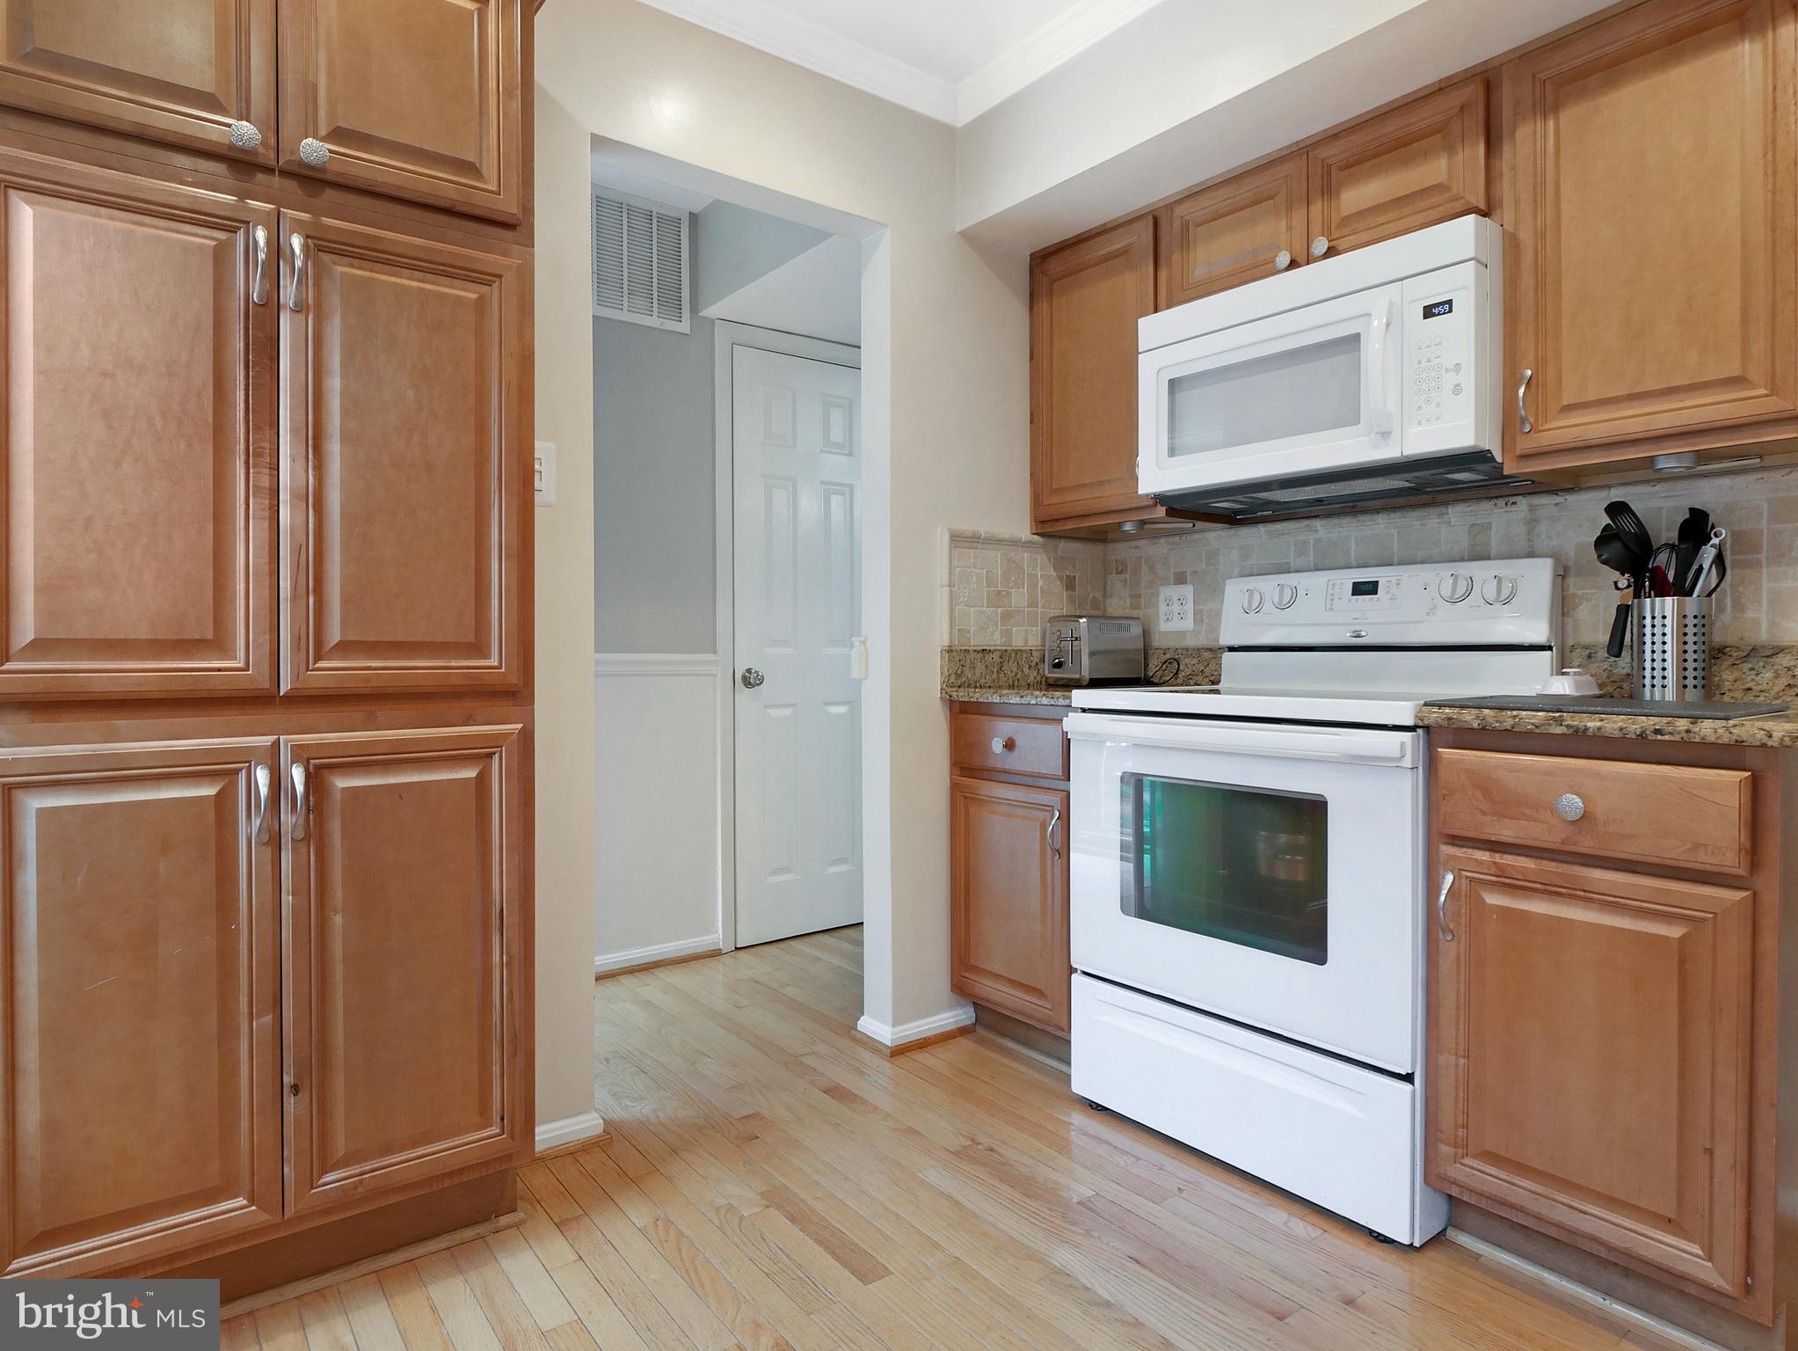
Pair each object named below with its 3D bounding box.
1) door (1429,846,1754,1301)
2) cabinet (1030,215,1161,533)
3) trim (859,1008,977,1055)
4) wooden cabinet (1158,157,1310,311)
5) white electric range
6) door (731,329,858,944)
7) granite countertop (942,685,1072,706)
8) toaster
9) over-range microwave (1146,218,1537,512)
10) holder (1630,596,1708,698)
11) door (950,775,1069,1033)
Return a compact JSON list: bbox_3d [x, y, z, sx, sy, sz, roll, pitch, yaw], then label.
[{"bbox_3d":[1.036,0.568,1.423,0.025,0.559,0.391,0,1,-40],"label":"door"},{"bbox_3d":[0.643,-0.801,2.609,0.330,0.790,0.429,-1,1,-40],"label":"cabinet"},{"bbox_3d":[0.038,0.920,2.475,0.265,0.080,0.170,-1,1,-38],"label":"trim"},{"bbox_3d":[0.900,-1.029,2.292,0.330,0.325,0.382,-1,1,-40],"label":"wooden cabinet"},{"bbox_3d":[0.869,0.363,2.037,0.690,1.210,0.742,-1,1,-40],"label":"white electric range"},{"bbox_3d":[-0.309,-0.100,3.310,0.600,2.050,0.040,-1,1,-36],"label":"door"},{"bbox_3d":[0.515,0.051,2.511,0.677,0.035,0.436,-1,1,-40],"label":"granite countertop"},{"bbox_3d":[0.559,-0.064,2.673,0.255,0.190,0.153,-1,1,-40],"label":"toaster"},{"bbox_3d":[0.959,-0.632,2.097,0.401,0.437,0.747,-1,1,-40],"label":"over-range microwave"},{"bbox_3d":[1.360,-0.046,1.650,0.107,0.184,0.107,-1,1,-40],"label":"holder"},{"bbox_3d":[0.277,0.559,2.333,0.020,0.572,0.399,-1,1,-40],"label":"door"}]

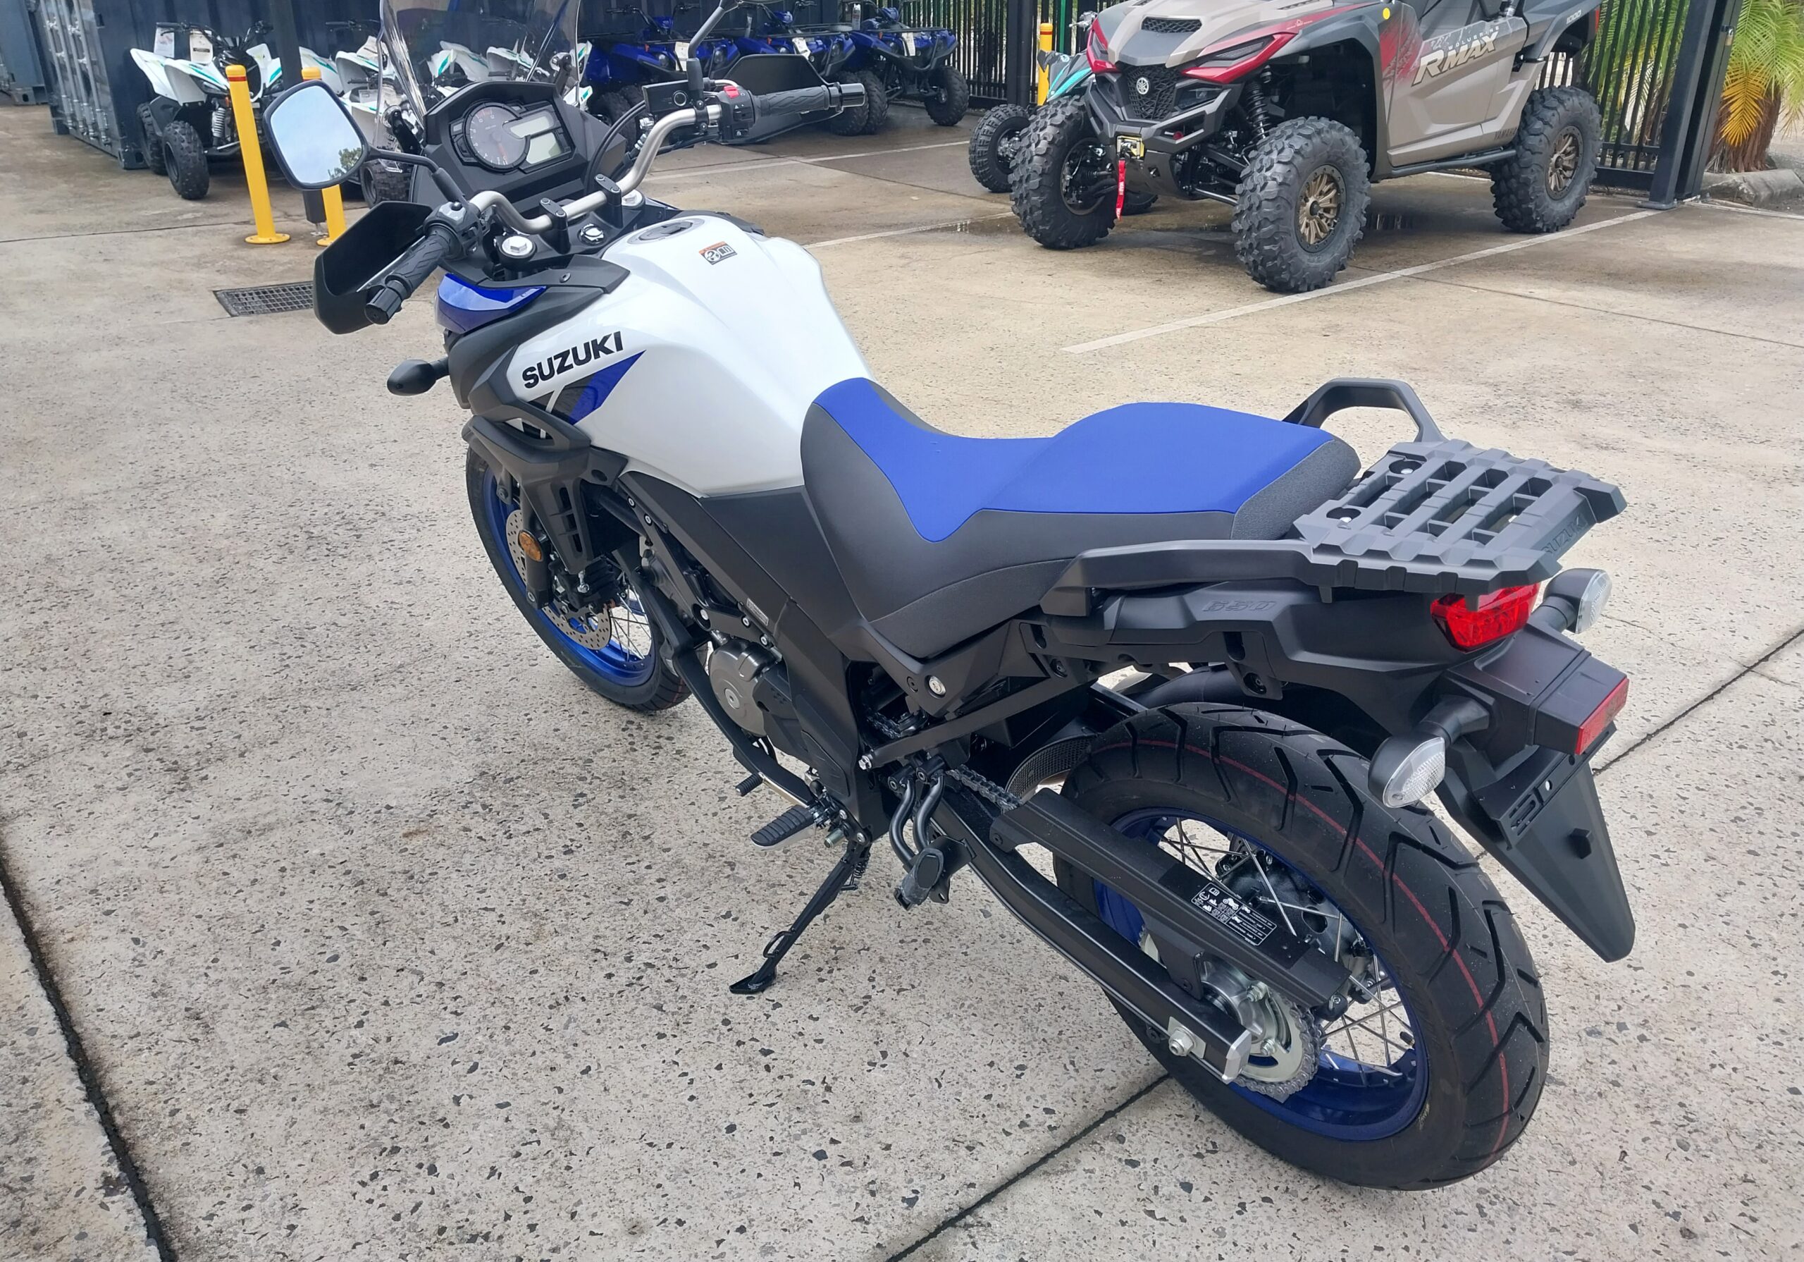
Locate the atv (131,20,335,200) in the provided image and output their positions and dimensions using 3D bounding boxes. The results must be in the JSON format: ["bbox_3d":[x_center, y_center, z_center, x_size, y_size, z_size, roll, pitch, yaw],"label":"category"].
[{"bbox_3d":[-4.819,-3.805,9.717,1.160,1.120,1.830,-18,32,-32],"label":"atv"}]

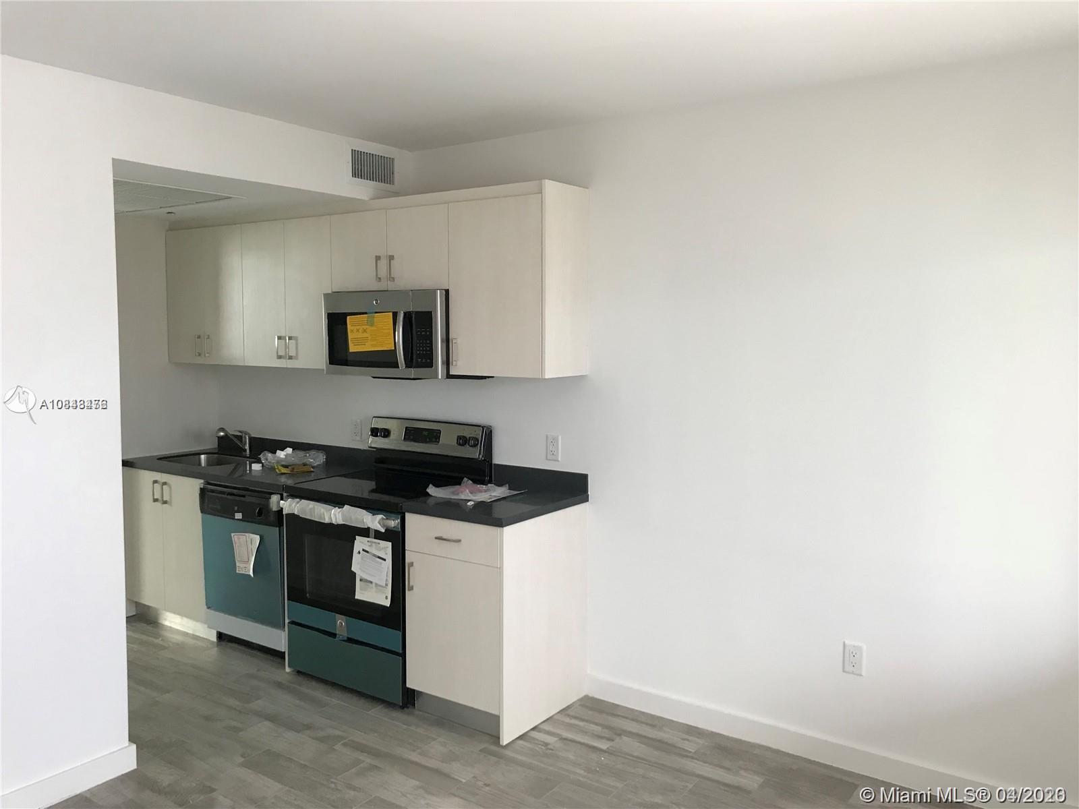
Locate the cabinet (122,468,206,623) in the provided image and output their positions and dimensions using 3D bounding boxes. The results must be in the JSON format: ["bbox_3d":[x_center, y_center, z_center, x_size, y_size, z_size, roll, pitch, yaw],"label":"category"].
[{"bbox_3d":[-1.877,0.764,5.035,0.745,0.835,0.620,3,6,35],"label":"cabinet"}]

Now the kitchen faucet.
[{"bbox_3d":[-1.770,0.220,5.059,0.054,0.176,0.212,3,6,35],"label":"kitchen faucet"}]

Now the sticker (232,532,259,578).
[{"bbox_3d":[-1.467,0.750,4.330,0.195,0.202,0.030,3,6,35],"label":"sticker"}]

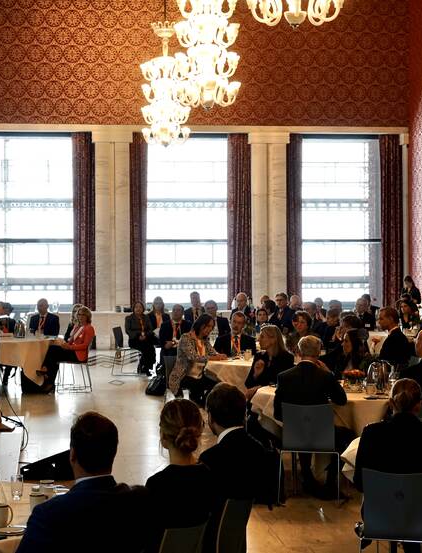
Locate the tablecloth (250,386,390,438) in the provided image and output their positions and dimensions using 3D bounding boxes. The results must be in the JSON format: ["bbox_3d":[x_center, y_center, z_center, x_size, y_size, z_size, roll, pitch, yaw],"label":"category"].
[{"bbox_3d":[1.238,1.330,12.129,1.800,0.550,1.800,0,1,0],"label":"tablecloth"}]

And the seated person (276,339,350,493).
[{"bbox_3d":[0.830,1.106,10.680,0.600,1.280,0.800,0,1,12],"label":"seated person"}]

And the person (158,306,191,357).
[{"bbox_3d":[-0.528,1.076,19.133,0.520,1.300,0.750,0,1,18],"label":"person"}]

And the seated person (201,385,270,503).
[{"bbox_3d":[-0.010,1.149,6.270,0.800,1.310,0.540,1,1,38],"label":"seated person"}]

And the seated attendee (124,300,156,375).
[{"bbox_3d":[-1.180,1.026,22.550,0.500,1.210,0.800,0,1,-9],"label":"seated attendee"}]

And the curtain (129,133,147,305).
[{"bbox_3d":[-1.570,-1.090,28.500,0.420,3.950,0.250,0,1,-6],"label":"curtain"}]

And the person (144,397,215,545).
[{"bbox_3d":[-0.233,1.208,5.765,0.750,1.300,0.500,0,1,44],"label":"person"}]

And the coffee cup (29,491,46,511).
[{"bbox_3d":[-0.795,1.057,6.161,0.090,0.096,0.075,0,1,0],"label":"coffee cup"}]

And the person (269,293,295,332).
[{"bbox_3d":[1.170,0.974,22.300,0.530,1.320,0.780,0,1,9],"label":"person"}]

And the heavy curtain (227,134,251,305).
[{"bbox_3d":[0.600,-1.100,28.800,0.500,3.950,0.250,0,1,-6],"label":"heavy curtain"}]

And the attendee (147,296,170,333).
[{"bbox_3d":[-0.925,0.998,23.600,0.500,1.250,0.780,0,1,6],"label":"attendee"}]

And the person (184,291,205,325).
[{"bbox_3d":[-0.300,0.958,24.100,0.520,1.320,0.780,0,1,7],"label":"person"}]

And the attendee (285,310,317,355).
[{"bbox_3d":[1.050,1.067,15.800,0.520,1.260,0.780,0,1,20],"label":"attendee"}]

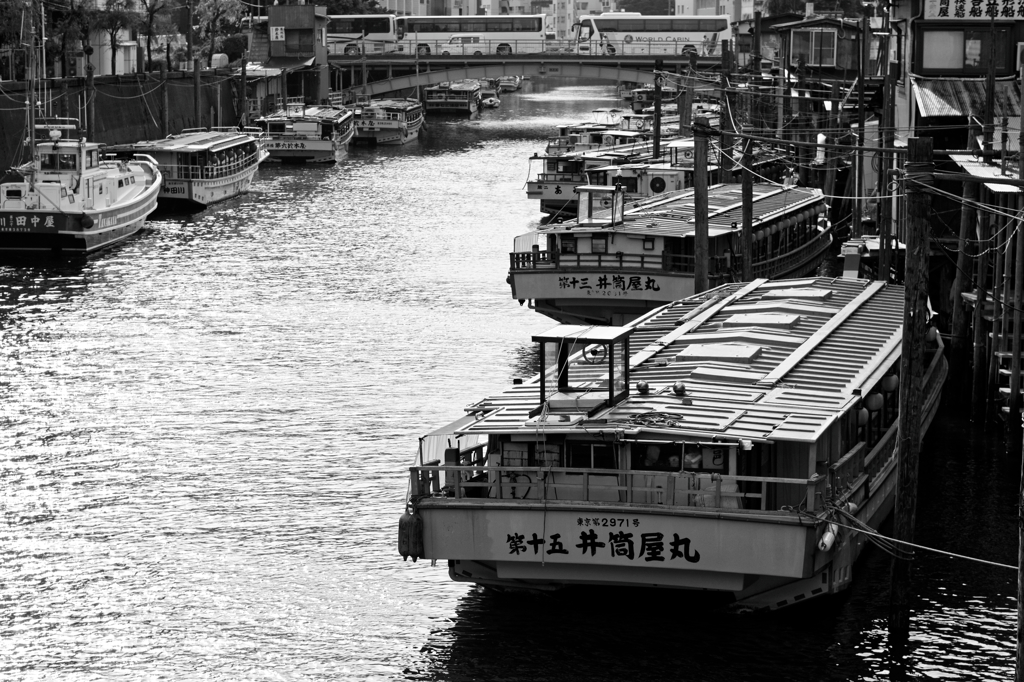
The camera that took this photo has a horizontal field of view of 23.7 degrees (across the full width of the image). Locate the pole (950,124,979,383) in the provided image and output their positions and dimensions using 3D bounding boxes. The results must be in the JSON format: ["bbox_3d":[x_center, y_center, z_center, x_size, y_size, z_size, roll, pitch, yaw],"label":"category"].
[{"bbox_3d":[8.493,-1.502,45.879,0.320,5.218,0.320,2,7,0],"label":"pole"}]

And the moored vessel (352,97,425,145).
[{"bbox_3d":[-8.310,-14.566,159.172,4.300,3.000,15.500,0,7,3],"label":"moored vessel"}]

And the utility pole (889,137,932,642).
[{"bbox_3d":[4.523,0.520,27.747,0.290,5.655,0.290,1,7,0],"label":"utility pole"}]

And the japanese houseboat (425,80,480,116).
[{"bbox_3d":[-4.949,-21.365,213.504,4.000,2.800,17.000,0,7,2],"label":"japanese houseboat"}]

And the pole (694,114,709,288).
[{"bbox_3d":[3.904,-2.044,50.576,0.280,5.139,0.280,0,7,0],"label":"pole"}]

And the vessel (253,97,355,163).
[{"bbox_3d":[-11.742,-12.129,139.583,4.500,3.100,18.000,0,7,-1],"label":"vessel"}]

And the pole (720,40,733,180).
[{"bbox_3d":[7.299,-6.911,83.797,0.240,6.800,0.240,0,7,0],"label":"pole"}]

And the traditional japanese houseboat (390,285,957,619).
[{"bbox_3d":[4.045,0.468,39.385,4.850,3.000,22.800,2,7,14],"label":"traditional japanese houseboat"}]

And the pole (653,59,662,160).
[{"bbox_3d":[5.619,-7.900,94.760,0.220,6.000,0.220,1,7,0],"label":"pole"}]

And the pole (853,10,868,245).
[{"bbox_3d":[10.476,-6.048,73.826,0.200,7.600,0.200,0,7,0],"label":"pole"}]

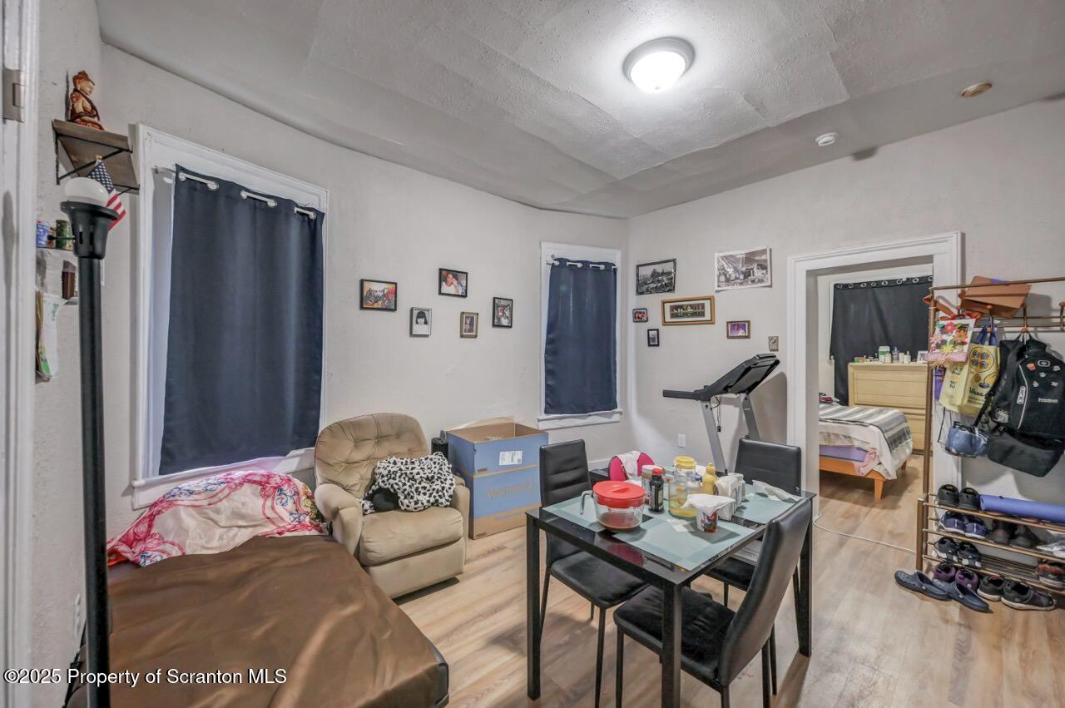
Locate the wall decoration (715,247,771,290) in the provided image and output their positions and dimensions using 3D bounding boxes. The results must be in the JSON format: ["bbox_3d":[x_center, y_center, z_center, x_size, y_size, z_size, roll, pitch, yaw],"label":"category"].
[{"bbox_3d":[1.865,-0.752,3.676,0.020,0.335,0.455,0,0,-42],"label":"wall decoration"}]

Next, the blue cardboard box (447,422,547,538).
[{"bbox_3d":[-0.298,1.013,3.480,0.680,0.730,0.540,0,0,-33],"label":"blue cardboard box"}]

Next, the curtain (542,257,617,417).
[{"bbox_3d":[0.506,-0.183,4.341,0.810,1.590,0.075,0,0,-19],"label":"curtain"}]

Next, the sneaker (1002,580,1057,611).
[{"bbox_3d":[2.768,1.340,2.315,0.262,0.120,0.100,0,0,3],"label":"sneaker"}]

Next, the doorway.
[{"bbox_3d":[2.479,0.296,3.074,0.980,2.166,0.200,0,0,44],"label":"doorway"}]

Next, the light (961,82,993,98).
[{"bbox_3d":[2.530,-1.500,2.360,0.125,0.030,0.125,0,0,44],"label":"light"}]

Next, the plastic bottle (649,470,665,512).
[{"bbox_3d":[0.508,0.556,1.695,0.061,0.168,0.061,0,0,0],"label":"plastic bottle"}]

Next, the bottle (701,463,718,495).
[{"bbox_3d":[0.771,0.564,1.800,0.064,0.182,0.055,0,0,26],"label":"bottle"}]

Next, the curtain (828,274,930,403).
[{"bbox_3d":[5.360,-0.075,6.310,1.260,2.120,0.100,0,0,41],"label":"curtain"}]

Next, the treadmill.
[{"bbox_3d":[1.265,0.695,3.455,0.760,1.390,1.620,0,0,-45],"label":"treadmill"}]

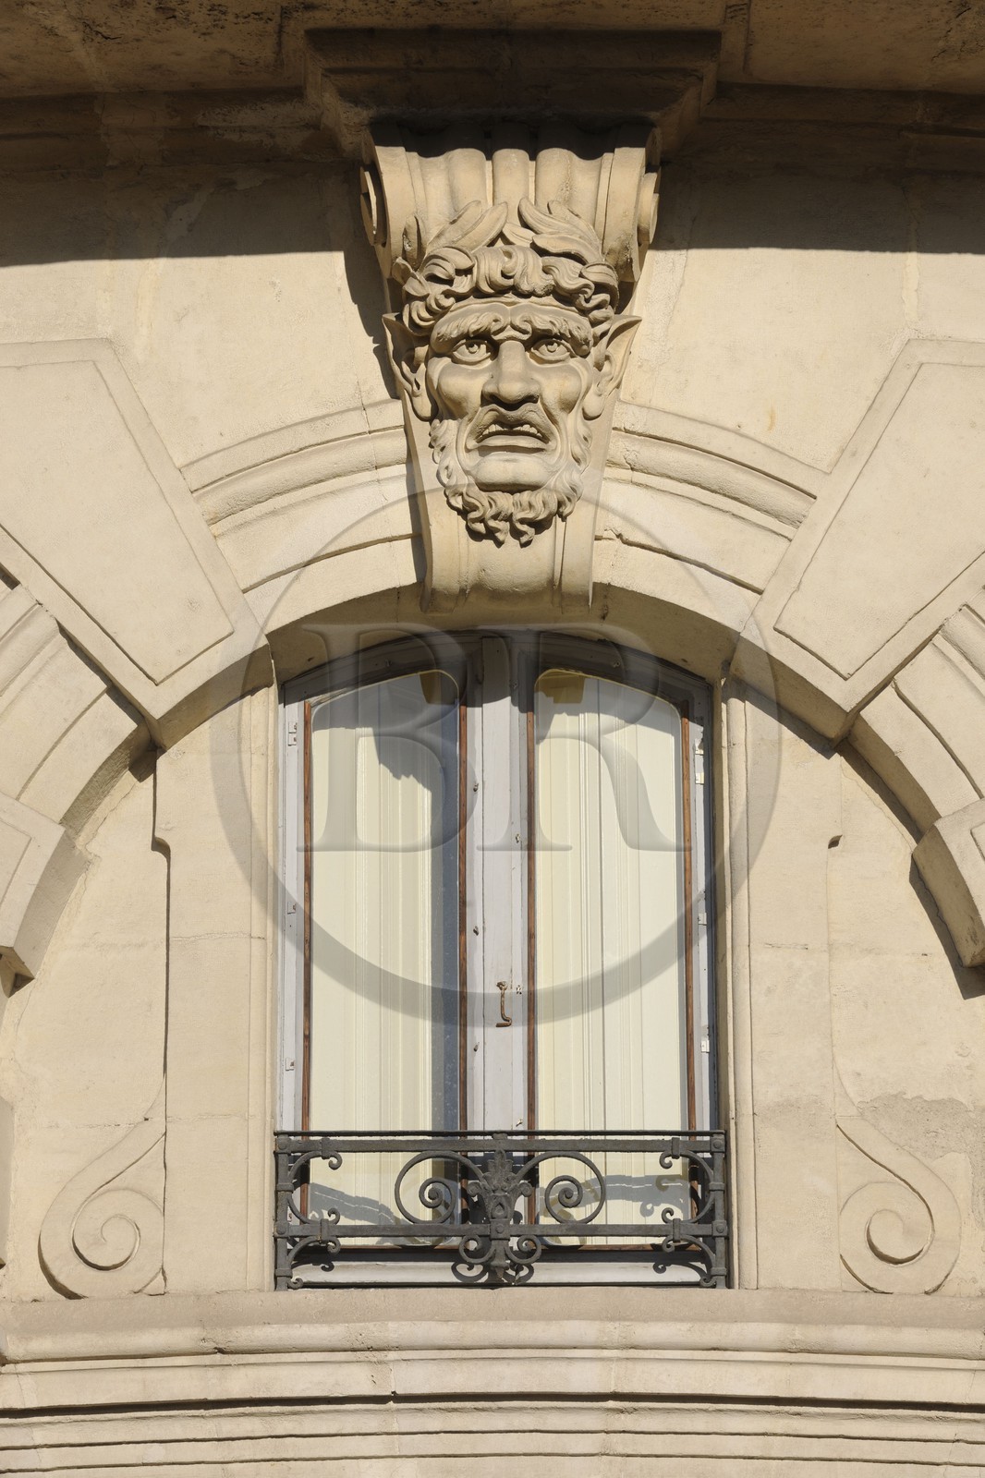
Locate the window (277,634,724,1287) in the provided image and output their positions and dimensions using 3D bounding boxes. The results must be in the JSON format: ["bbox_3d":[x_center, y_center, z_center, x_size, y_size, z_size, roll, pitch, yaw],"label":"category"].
[{"bbox_3d":[0.021,0.527,15.497,1.087,1.723,0.200,0,-22,-2],"label":"window"}]

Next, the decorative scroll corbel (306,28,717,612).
[{"bbox_3d":[0.038,-1.004,15.502,0.985,1.385,0.480,1,-22,-2],"label":"decorative scroll corbel"}]

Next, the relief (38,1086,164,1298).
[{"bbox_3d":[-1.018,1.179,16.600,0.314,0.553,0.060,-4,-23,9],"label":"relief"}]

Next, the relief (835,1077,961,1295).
[{"bbox_3d":[1.057,1.162,16.600,0.305,0.572,0.060,3,-23,-9],"label":"relief"}]

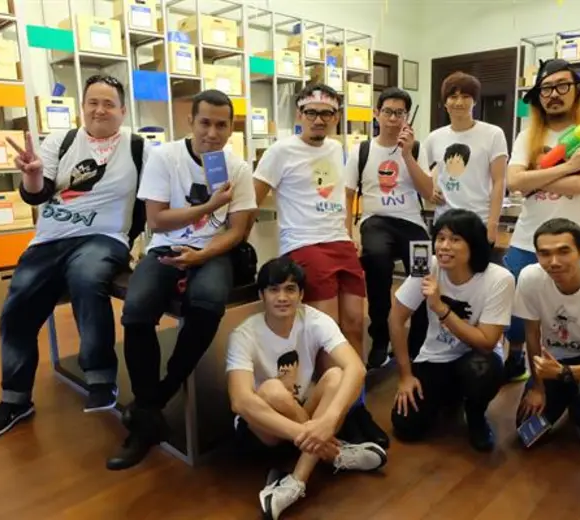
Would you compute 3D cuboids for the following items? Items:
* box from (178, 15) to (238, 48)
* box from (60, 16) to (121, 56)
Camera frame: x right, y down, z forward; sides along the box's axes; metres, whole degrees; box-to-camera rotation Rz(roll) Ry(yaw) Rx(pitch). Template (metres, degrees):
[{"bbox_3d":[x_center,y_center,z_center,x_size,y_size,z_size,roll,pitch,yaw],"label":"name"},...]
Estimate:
[{"bbox_3d":[-0.929,-2.523,5.875,0.485,0.285,0.450,-12,15,-44],"label":"box"},{"bbox_3d":[-1.890,-2.087,4.940,0.413,0.303,0.400,-12,15,-44],"label":"box"}]

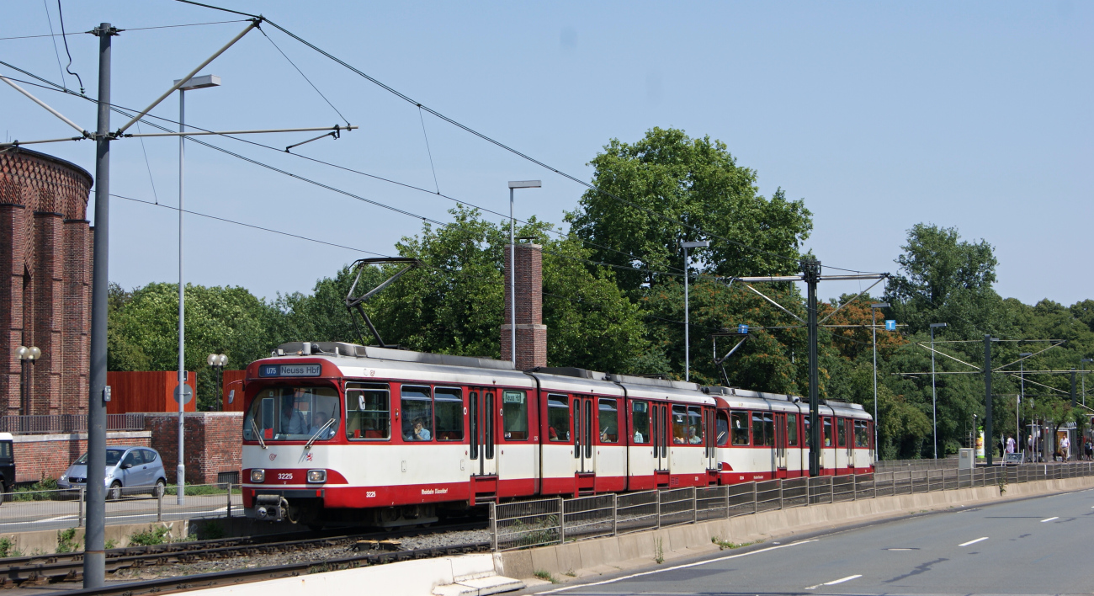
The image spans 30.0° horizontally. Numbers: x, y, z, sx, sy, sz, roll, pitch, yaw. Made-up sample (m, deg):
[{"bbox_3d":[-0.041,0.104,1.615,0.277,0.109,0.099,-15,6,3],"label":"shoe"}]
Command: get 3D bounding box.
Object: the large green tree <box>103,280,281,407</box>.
[{"bbox_3d":[-21.104,4.704,121.985,10.000,11.500,10.300,-2,-5,21],"label":"large green tree"}]

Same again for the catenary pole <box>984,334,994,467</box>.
[{"bbox_3d":[24.713,5.815,114.000,0.290,7.700,0.290,-2,-5,21],"label":"catenary pole"}]

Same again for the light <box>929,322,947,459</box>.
[{"bbox_3d":[32.200,7.936,167.347,1.250,11.750,0.420,-2,-5,21],"label":"light"}]

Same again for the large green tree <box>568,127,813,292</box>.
[{"bbox_3d":[8.476,0.058,122.329,14.500,20.900,14.900,-2,-5,21],"label":"large green tree"}]

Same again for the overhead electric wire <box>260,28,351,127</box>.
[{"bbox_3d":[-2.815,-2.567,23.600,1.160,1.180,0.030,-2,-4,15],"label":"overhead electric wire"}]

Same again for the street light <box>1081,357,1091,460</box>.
[{"bbox_3d":[60.965,12.521,229.539,1.200,11.650,0.500,-2,-5,21],"label":"street light"}]

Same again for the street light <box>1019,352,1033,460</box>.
[{"bbox_3d":[50.131,11.277,212.830,1.250,11.750,0.420,-2,-5,24],"label":"street light"}]

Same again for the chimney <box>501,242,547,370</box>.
[{"bbox_3d":[-0.933,2.661,82.027,1.400,9.800,1.400,-2,-5,21],"label":"chimney"}]

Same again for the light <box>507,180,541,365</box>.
[{"bbox_3d":[-0.905,1.371,78.150,1.250,11.750,0.420,-2,-5,21],"label":"light"}]

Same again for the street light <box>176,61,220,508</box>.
[{"bbox_3d":[-9.381,-0.264,54.806,1.200,11.650,0.500,-2,-5,21],"label":"street light"}]

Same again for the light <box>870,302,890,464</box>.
[{"bbox_3d":[23.216,6.060,141.175,1.200,11.650,0.500,-2,-5,21],"label":"light"}]

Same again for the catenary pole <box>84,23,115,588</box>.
[{"bbox_3d":[-5.460,0.095,24.861,0.260,7.000,0.260,-2,-5,21],"label":"catenary pole"}]

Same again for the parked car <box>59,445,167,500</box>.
[{"bbox_3d":[-13.245,5.305,62.000,1.770,1.590,3.840,-2,-5,19],"label":"parked car"}]

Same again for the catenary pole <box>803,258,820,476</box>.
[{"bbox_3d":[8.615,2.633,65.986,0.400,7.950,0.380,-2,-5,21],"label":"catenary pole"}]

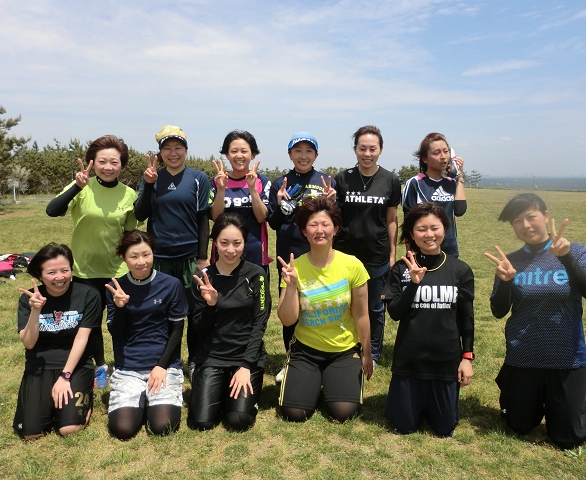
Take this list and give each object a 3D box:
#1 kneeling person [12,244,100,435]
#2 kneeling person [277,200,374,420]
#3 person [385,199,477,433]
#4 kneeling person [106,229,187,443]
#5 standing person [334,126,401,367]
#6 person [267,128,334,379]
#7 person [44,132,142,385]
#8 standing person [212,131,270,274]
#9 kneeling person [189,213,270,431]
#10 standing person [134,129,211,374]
[{"bbox_3d":[-1.267,0.475,2.683,0.460,0.926,0.630,-2,7,-14],"label":"kneeling person"},{"bbox_3d":[0.181,0.338,2.814,0.527,1.170,0.600,1,7,5],"label":"kneeling person"},{"bbox_3d":[0.734,0.368,2.676,0.464,1.147,0.600,2,7,14],"label":"person"},{"bbox_3d":[-0.784,0.442,2.681,0.433,0.995,0.620,-1,7,-8],"label":"kneeling person"},{"bbox_3d":[0.508,0.045,3.405,0.460,1.606,0.360,1,7,9],"label":"standing person"},{"bbox_3d":[0.054,0.099,3.165,0.427,1.557,0.360,0,7,0],"label":"person"},{"bbox_3d":[-1.234,0.126,3.071,0.561,1.522,0.380,-2,7,-14],"label":"person"},{"bbox_3d":[-0.335,0.090,3.219,0.402,1.561,0.360,0,7,-4],"label":"standing person"},{"bbox_3d":[-0.344,0.389,2.745,0.433,1.085,0.620,0,7,1],"label":"kneeling person"},{"bbox_3d":[-0.760,0.076,3.189,0.487,1.594,0.370,-1,7,-9],"label":"standing person"}]

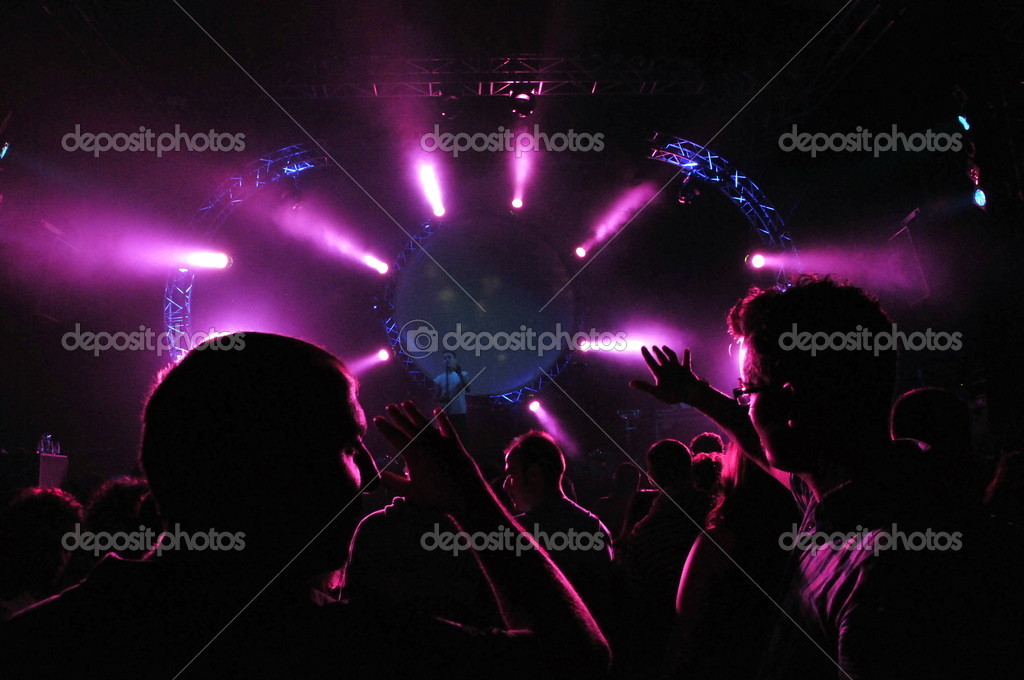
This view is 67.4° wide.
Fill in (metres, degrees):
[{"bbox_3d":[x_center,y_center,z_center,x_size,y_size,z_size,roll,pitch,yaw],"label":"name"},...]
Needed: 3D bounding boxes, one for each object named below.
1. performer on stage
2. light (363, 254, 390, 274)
[{"bbox_3d":[-0.903,1.038,11.346,0.560,1.760,0.400,-1,-7,11],"label":"performer on stage"},{"bbox_3d":[-2.054,-1.146,11.800,0.320,0.330,0.400,-8,-28,43],"label":"light"}]

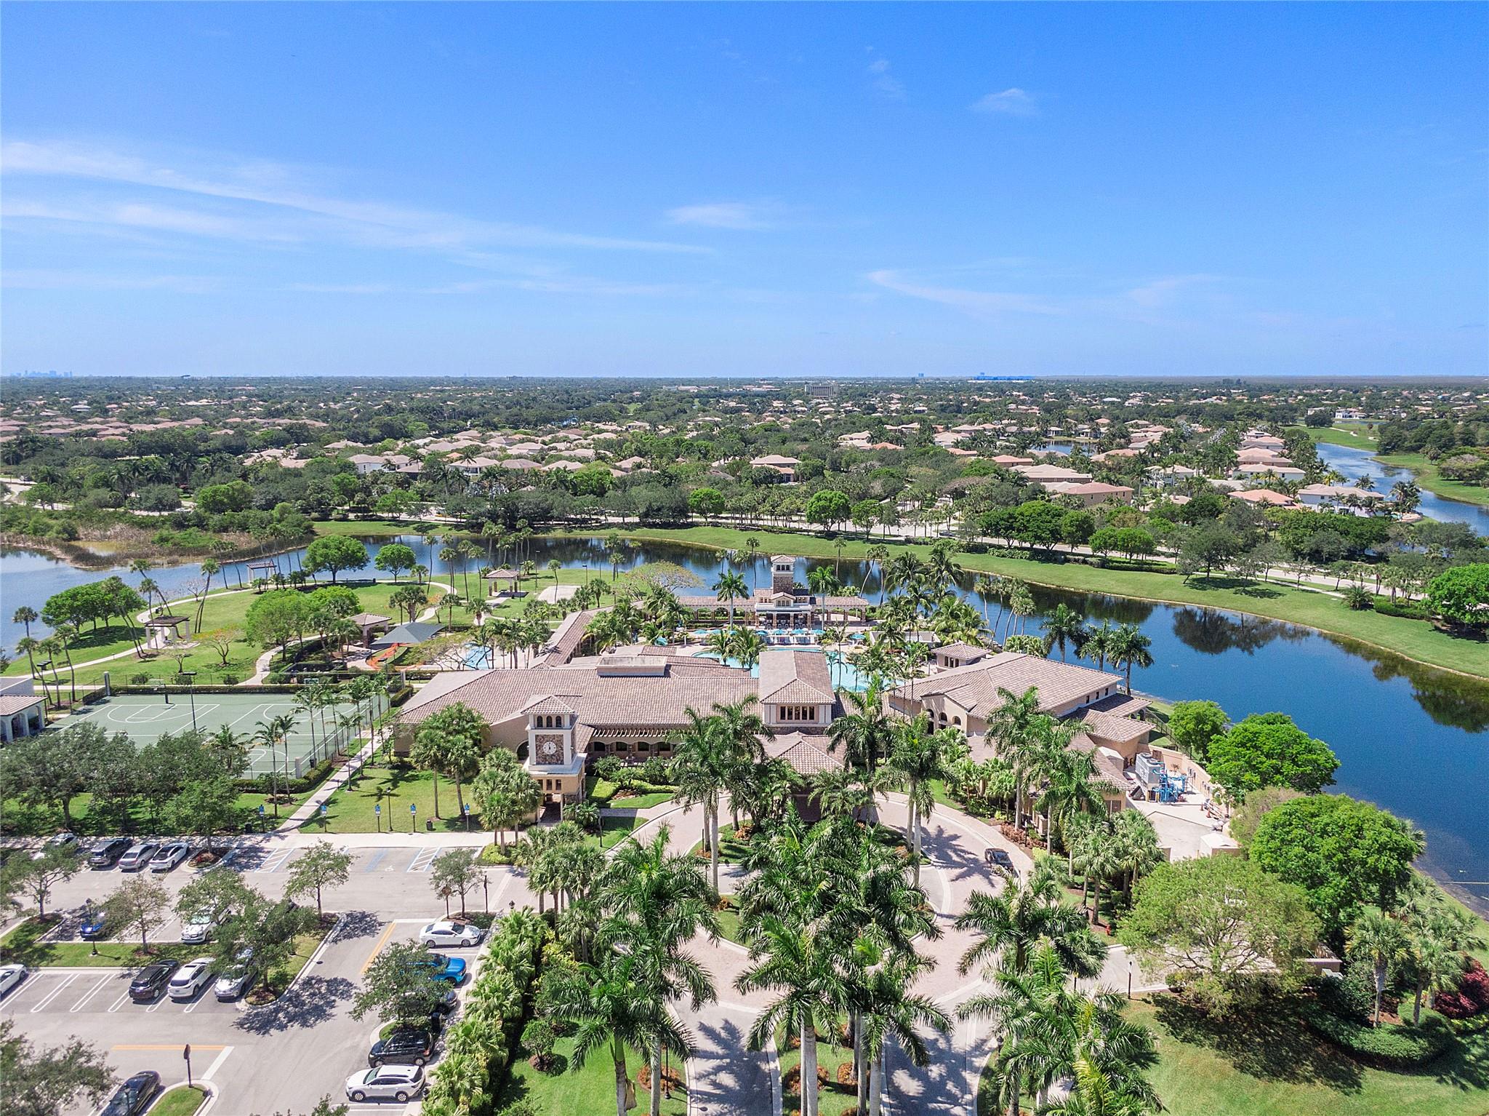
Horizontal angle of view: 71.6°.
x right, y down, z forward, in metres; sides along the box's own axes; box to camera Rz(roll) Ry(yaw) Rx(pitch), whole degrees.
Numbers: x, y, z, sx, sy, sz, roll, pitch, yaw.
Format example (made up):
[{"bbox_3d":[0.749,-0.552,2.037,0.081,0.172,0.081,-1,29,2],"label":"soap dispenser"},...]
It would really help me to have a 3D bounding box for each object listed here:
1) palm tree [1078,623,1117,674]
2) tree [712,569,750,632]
[{"bbox_3d":[51.900,14.190,150.336,5.800,10.200,5.800,0,10,0],"label":"palm tree"},{"bbox_3d":[-2.200,7.692,184.730,6.300,10.900,6.300,0,10,0],"label":"tree"}]

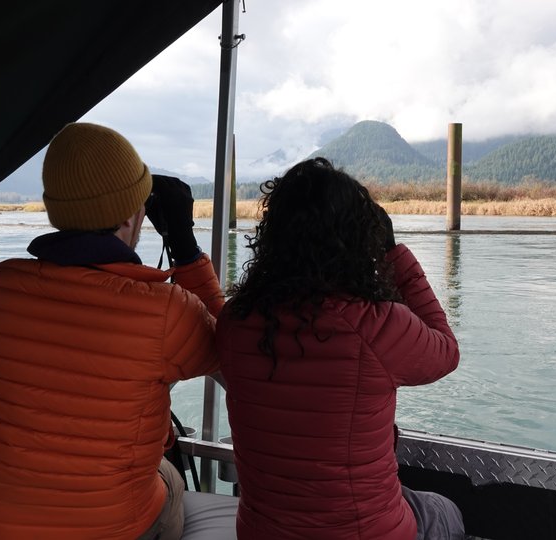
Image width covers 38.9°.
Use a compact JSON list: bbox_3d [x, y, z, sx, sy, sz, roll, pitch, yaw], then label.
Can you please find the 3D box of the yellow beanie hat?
[{"bbox_3d":[-0.367,-0.192,1.600,0.210,0.205,0.250,2,19,24],"label":"yellow beanie hat"}]

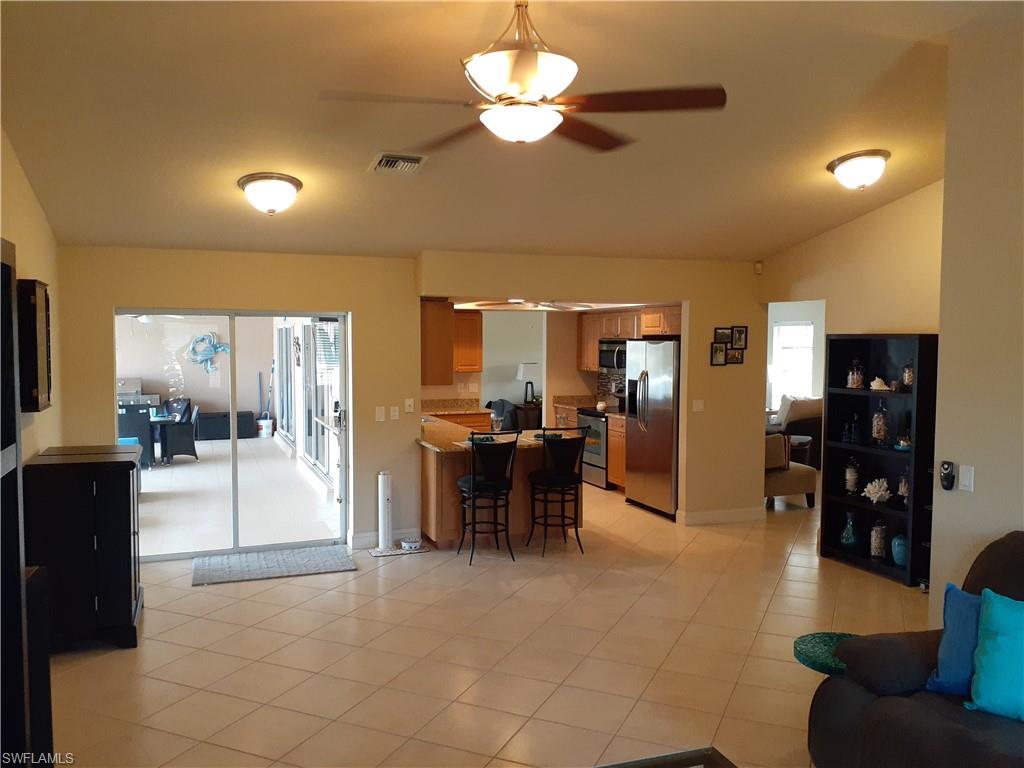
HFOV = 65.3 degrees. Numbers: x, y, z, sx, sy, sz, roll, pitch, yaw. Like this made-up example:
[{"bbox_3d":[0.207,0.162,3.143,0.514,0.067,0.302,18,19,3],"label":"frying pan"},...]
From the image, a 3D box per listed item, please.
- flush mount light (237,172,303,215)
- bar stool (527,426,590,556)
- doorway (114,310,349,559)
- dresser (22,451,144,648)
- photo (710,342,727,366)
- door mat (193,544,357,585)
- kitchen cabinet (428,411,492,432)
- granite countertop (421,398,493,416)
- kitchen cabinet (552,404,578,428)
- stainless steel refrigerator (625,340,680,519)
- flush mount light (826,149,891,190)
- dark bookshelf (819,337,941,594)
[{"bbox_3d":[-1.603,-1.228,5.315,0.415,0.190,0.415,-1,-10,-21],"label":"flush mount light"},{"bbox_3d":[0.368,0.873,6.715,0.440,1.060,0.460,-1,3,-21],"label":"bar stool"},{"bbox_3d":[-2.261,0.409,6.601,1.820,2.016,0.130,-1,3,-21],"label":"doorway"},{"bbox_3d":[-2.536,0.960,4.792,0.570,1.068,0.765,-1,3,-21],"label":"dresser"},{"bbox_3d":[2.031,-0.289,7.827,0.177,0.228,0.022,-1,3,-21],"label":"photo"},{"bbox_3d":[-1.877,1.423,6.337,1.210,0.016,0.780,-1,3,-21],"label":"door mat"},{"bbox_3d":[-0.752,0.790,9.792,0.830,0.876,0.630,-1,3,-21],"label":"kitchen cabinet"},{"bbox_3d":[-0.749,0.283,9.759,0.870,0.140,0.680,-1,3,-21],"label":"granite countertop"},{"bbox_3d":[1.019,0.748,10.619,0.610,0.876,0.620,-1,3,-21],"label":"kitchen cabinet"},{"bbox_3d":[1.714,0.440,8.193,0.780,1.765,0.930,-1,3,-21],"label":"stainless steel refrigerator"},{"bbox_3d":[2.443,-1.464,5.606,0.415,0.194,0.415,-1,-10,-21],"label":"flush mount light"},{"bbox_3d":[2.861,0.529,6.162,0.320,1.820,0.905,-1,3,-21],"label":"dark bookshelf"}]

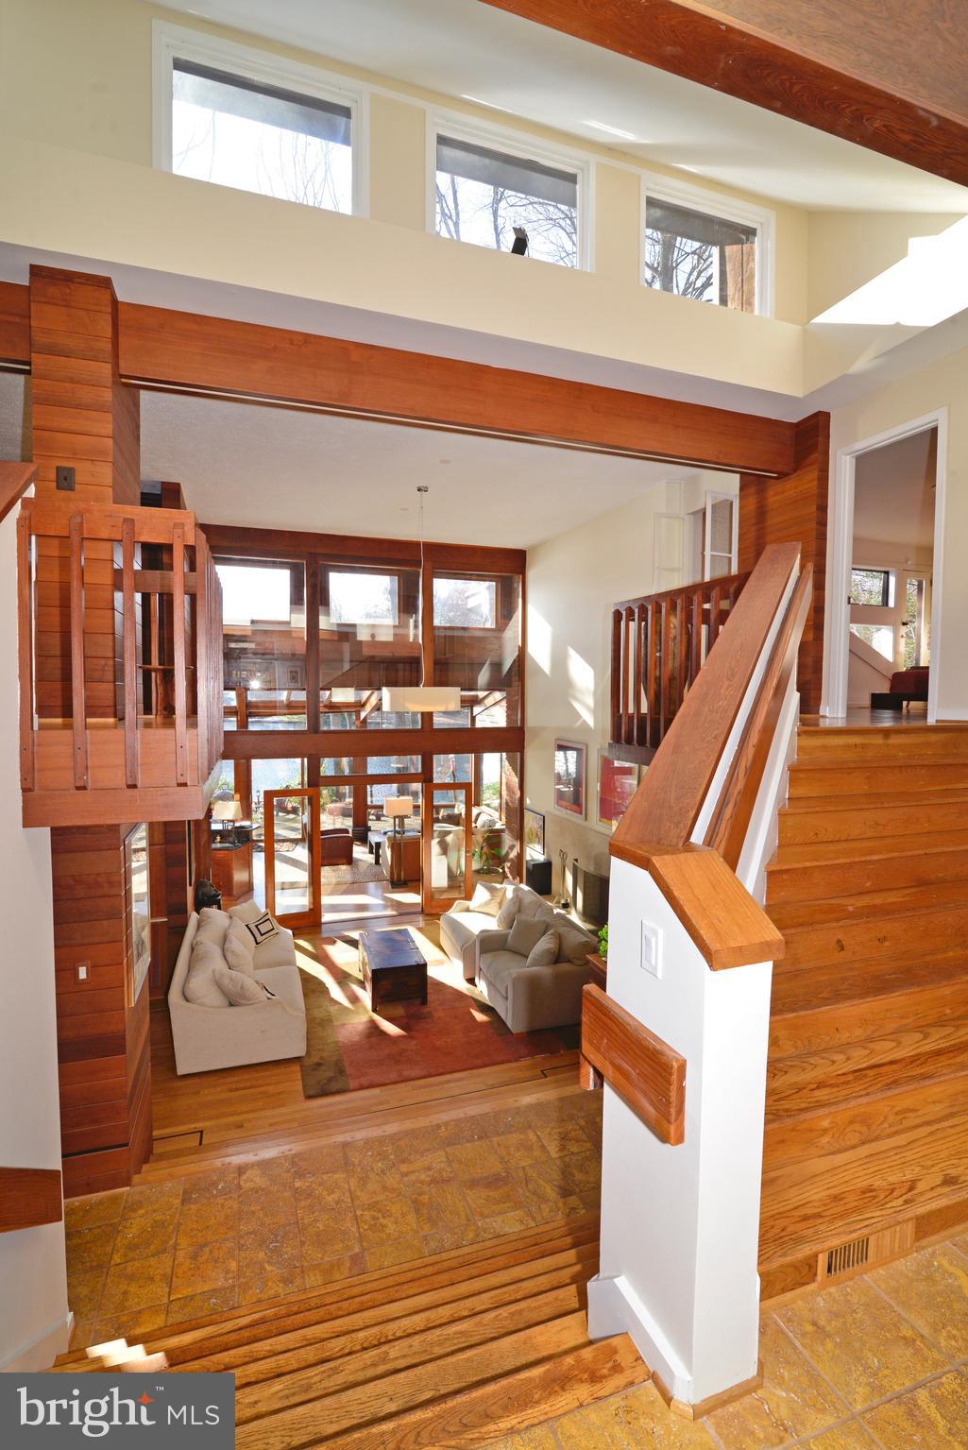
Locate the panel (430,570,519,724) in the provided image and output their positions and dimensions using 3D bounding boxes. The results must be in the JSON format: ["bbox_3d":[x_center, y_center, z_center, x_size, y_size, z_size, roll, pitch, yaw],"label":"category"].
[{"bbox_3d":[-0.090,-1.164,10.101,1.457,2.419,0.040,-1,3,-19],"label":"panel"}]

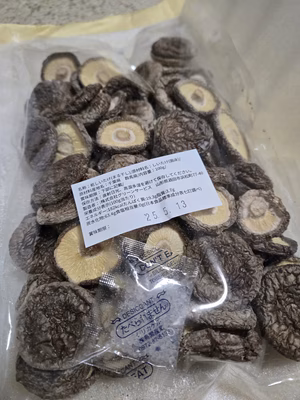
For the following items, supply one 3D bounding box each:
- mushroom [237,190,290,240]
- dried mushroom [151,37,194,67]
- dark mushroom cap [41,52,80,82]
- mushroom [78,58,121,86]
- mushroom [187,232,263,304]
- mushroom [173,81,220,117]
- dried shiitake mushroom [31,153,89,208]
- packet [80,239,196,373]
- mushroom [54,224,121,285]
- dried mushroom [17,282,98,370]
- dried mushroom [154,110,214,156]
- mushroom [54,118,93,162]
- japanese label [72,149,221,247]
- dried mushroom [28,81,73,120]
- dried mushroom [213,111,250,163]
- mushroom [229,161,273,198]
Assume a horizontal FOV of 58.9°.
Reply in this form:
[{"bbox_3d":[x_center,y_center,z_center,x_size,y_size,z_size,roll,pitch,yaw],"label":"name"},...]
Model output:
[{"bbox_3d":[0.076,0.010,0.179,0.035,0.021,0.035,0,81,30],"label":"mushroom"},{"bbox_3d":[0.020,-0.133,0.237,0.037,0.017,0.037,0,67,0],"label":"dried mushroom"},{"bbox_3d":[-0.084,-0.122,0.251,0.036,0.018,0.035,0,102,-13],"label":"dark mushroom cap"},{"bbox_3d":[-0.042,-0.106,0.224,0.036,0.020,0.036,-8,102,-4],"label":"mushroom"},{"bbox_3d":[0.045,0.043,0.164,0.046,0.024,0.045,0,61,-3],"label":"mushroom"},{"bbox_3d":[0.036,-0.082,0.225,0.042,0.019,0.041,0,65,-21],"label":"mushroom"},{"bbox_3d":[-0.058,-0.012,0.171,0.040,0.020,0.036,-37,51,-5],"label":"dried shiitake mushroom"},{"bbox_3d":[-0.005,0.050,0.133,0.046,0.009,0.055,13,66,6],"label":"packet"},{"bbox_3d":[-0.035,0.030,0.151,0.037,0.022,0.037,2,85,-19],"label":"mushroom"},{"bbox_3d":[-0.046,0.062,0.131,0.038,0.022,0.038,6,64,-13],"label":"dried mushroom"},{"bbox_3d":[0.027,-0.050,0.206,0.045,0.025,0.043,0,60,1],"label":"dried mushroom"},{"bbox_3d":[-0.054,-0.042,0.189,0.035,0.021,0.035,36,108,16],"label":"mushroom"},{"bbox_3d":[-0.003,-0.003,0.175,0.090,0.003,0.045,-17,68,-7],"label":"japanese label"},{"bbox_3d":[-0.076,-0.079,0.208,0.035,0.020,0.035,0,77,0],"label":"dried mushroom"},{"bbox_3d":[0.062,-0.048,0.216,0.045,0.020,0.045,0,68,-42],"label":"dried mushroom"},{"bbox_3d":[0.068,-0.014,0.178,0.032,0.018,0.032,7,52,-9],"label":"mushroom"}]

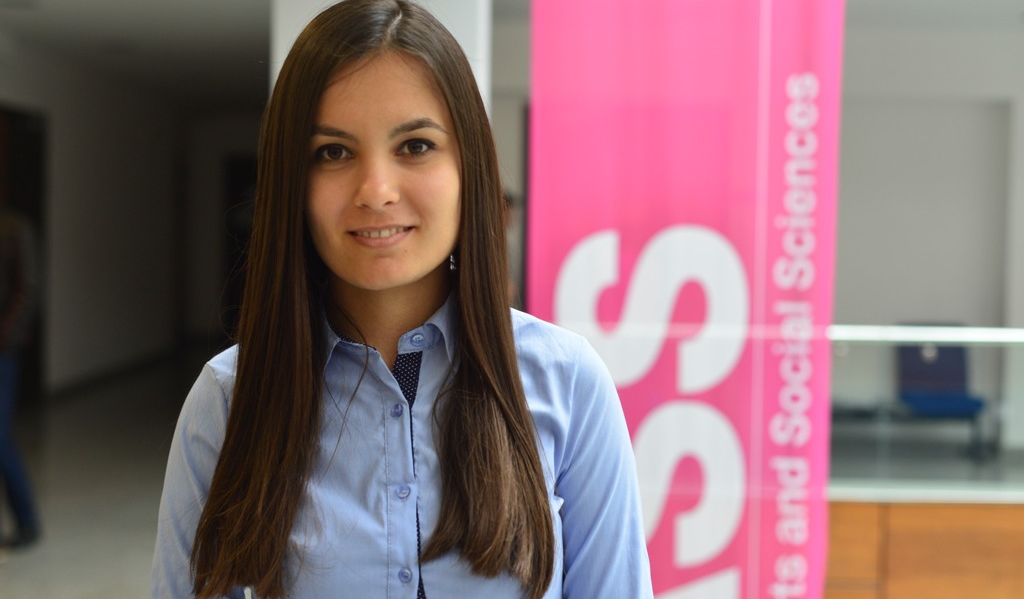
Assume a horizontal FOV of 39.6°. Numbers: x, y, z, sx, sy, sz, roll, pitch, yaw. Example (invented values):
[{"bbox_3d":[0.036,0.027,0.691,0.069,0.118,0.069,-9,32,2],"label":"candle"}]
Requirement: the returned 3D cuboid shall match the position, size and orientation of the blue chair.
[{"bbox_3d":[2.820,0.600,9.350,0.480,0.860,0.550,1,2,-4],"label":"blue chair"}]

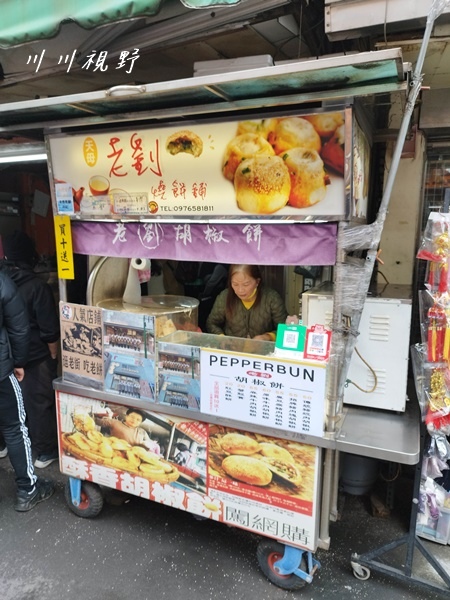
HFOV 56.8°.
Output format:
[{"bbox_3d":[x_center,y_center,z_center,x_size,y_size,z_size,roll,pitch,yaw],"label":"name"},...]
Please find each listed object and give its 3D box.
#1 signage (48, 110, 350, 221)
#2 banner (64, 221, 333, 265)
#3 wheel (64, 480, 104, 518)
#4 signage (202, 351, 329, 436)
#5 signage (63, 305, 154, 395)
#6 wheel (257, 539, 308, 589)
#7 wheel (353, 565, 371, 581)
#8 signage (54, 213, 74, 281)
[{"bbox_3d":[-0.203,-0.537,1.765,1.397,0.390,0.080,5,11,22],"label":"signage"},{"bbox_3d":[-0.164,-0.252,1.770,1.249,0.165,0.020,5,11,22],"label":"banner"},{"bbox_3d":[-0.791,1.105,2.340,0.255,0.255,0.070,6,11,26],"label":"wheel"},{"bbox_3d":[0.145,0.382,1.737,0.547,0.299,0.015,5,11,22],"label":"signage"},{"bbox_3d":[-0.576,0.248,2.021,0.564,0.435,0.015,5,11,22],"label":"signage"},{"bbox_3d":[0.269,1.196,1.902,0.255,0.255,0.070,7,12,31],"label":"wheel"},{"bbox_3d":[0.645,1.283,1.957,0.075,0.075,0.026,2,10,6],"label":"wheel"},{"bbox_3d":[-0.778,-0.255,2.021,0.093,0.307,0.012,5,11,22],"label":"signage"}]

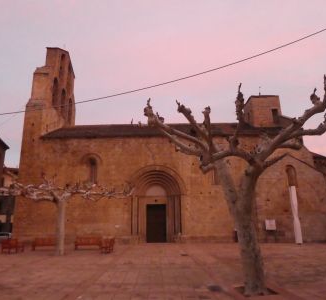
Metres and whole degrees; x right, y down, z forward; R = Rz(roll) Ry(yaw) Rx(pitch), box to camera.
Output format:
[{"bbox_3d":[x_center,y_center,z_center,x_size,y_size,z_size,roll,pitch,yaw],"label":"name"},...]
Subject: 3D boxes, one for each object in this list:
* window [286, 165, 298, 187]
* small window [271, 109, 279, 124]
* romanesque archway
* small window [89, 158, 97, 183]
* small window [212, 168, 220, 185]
[{"bbox_3d":[11.673,2.351,25.243,1.050,1.970,0.350,0,-15,-1],"label":"window"},{"bbox_3d":[12.409,-3.656,30.671,0.830,1.890,0.350,0,-15,-1],"label":"small window"},{"bbox_3d":[-0.542,4.931,25.287,4.930,6.920,0.900,0,-15,-1],"label":"romanesque archway"},{"bbox_3d":[-6.417,1.964,25.744,0.740,2.340,0.350,0,-15,-1],"label":"small window"},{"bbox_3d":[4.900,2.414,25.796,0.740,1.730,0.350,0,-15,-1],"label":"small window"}]

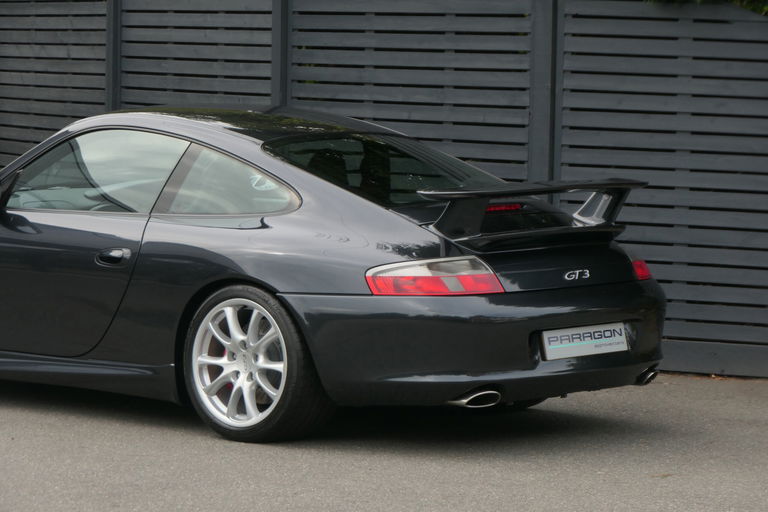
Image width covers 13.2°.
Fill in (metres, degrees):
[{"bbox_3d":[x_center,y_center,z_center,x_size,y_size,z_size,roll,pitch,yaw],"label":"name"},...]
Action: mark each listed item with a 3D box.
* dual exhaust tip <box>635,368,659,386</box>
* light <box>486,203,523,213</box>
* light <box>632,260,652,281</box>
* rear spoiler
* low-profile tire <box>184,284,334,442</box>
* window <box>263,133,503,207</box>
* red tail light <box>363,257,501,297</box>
[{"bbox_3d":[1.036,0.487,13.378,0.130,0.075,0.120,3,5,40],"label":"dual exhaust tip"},{"bbox_3d":[0.476,-0.190,13.110,0.040,0.032,0.220,3,5,40],"label":"light"},{"bbox_3d":[0.992,0.010,13.503,0.170,0.155,0.520,0,4,0],"label":"light"},{"bbox_3d":[0.572,-0.185,13.030,0.310,0.210,1.280,3,5,40],"label":"rear spoiler"},{"bbox_3d":[-0.472,0.403,12.980,0.628,0.628,0.298,3,5,40],"label":"low-profile tire"},{"bbox_3d":[0.076,-0.374,13.433,0.790,0.095,1.020,26,19,36],"label":"window"},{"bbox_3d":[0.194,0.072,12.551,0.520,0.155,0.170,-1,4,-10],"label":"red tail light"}]

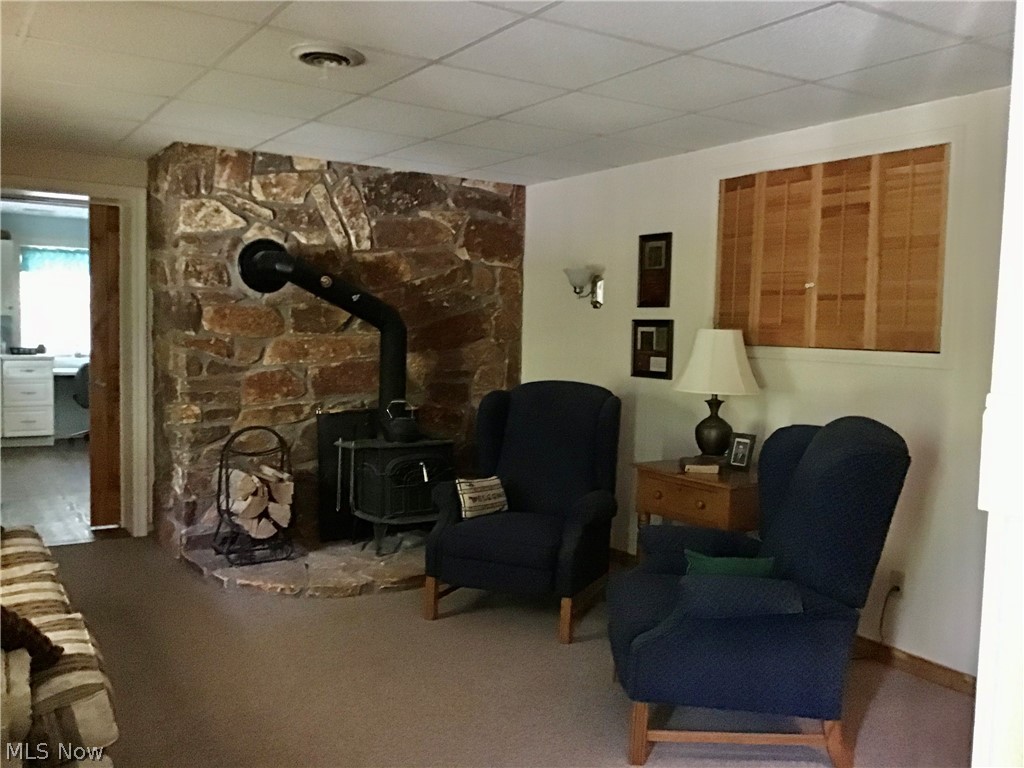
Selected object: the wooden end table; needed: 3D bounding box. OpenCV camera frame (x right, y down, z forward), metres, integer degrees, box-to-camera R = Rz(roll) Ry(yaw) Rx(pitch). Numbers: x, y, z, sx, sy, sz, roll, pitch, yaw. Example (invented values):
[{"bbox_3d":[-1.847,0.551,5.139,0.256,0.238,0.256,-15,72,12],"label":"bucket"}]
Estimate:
[{"bbox_3d":[0.944,0.754,4.204,0.504,0.705,0.626,-1,4,-33],"label":"wooden end table"}]

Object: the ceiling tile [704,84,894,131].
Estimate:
[{"bbox_3d":[1.165,-1.125,3.754,0.567,0.020,0.597,-1,4,-33],"label":"ceiling tile"}]

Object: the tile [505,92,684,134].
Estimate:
[{"bbox_3d":[0.340,-1.161,3.942,0.600,0.020,0.597,-1,4,-33],"label":"tile"}]

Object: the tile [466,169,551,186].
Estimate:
[{"bbox_3d":[-0.069,-1.290,5.690,0.573,0.025,0.346,-1,4,-32],"label":"tile"}]

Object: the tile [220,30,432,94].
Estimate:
[{"bbox_3d":[-0.695,-1.158,3.308,0.605,0.020,0.605,-1,4,-33],"label":"tile"}]

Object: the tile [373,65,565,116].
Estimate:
[{"bbox_3d":[-0.174,-1.155,3.613,0.600,0.020,0.597,-1,4,-33],"label":"tile"}]

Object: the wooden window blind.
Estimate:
[{"bbox_3d":[1.345,-0.563,4.028,0.040,0.803,1.205,-1,4,-33],"label":"wooden window blind"}]

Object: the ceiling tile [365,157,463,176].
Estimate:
[{"bbox_3d":[-0.570,-1.284,5.364,0.598,0.025,0.334,-1,4,-32],"label":"ceiling tile"}]

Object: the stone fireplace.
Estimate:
[{"bbox_3d":[-1.053,-0.199,5.780,2.180,2.230,0.690,-1,4,-32],"label":"stone fireplace"}]

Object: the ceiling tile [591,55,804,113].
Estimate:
[{"bbox_3d":[0.661,-1.128,3.455,0.605,0.020,0.605,-1,4,-33],"label":"ceiling tile"}]

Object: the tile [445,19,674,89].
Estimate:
[{"bbox_3d":[0.149,-1.117,3.103,0.598,0.025,0.595,-1,4,-32],"label":"tile"}]

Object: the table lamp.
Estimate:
[{"bbox_3d":[0.964,0.038,4.285,0.395,0.600,0.395,2,4,0],"label":"table lamp"}]

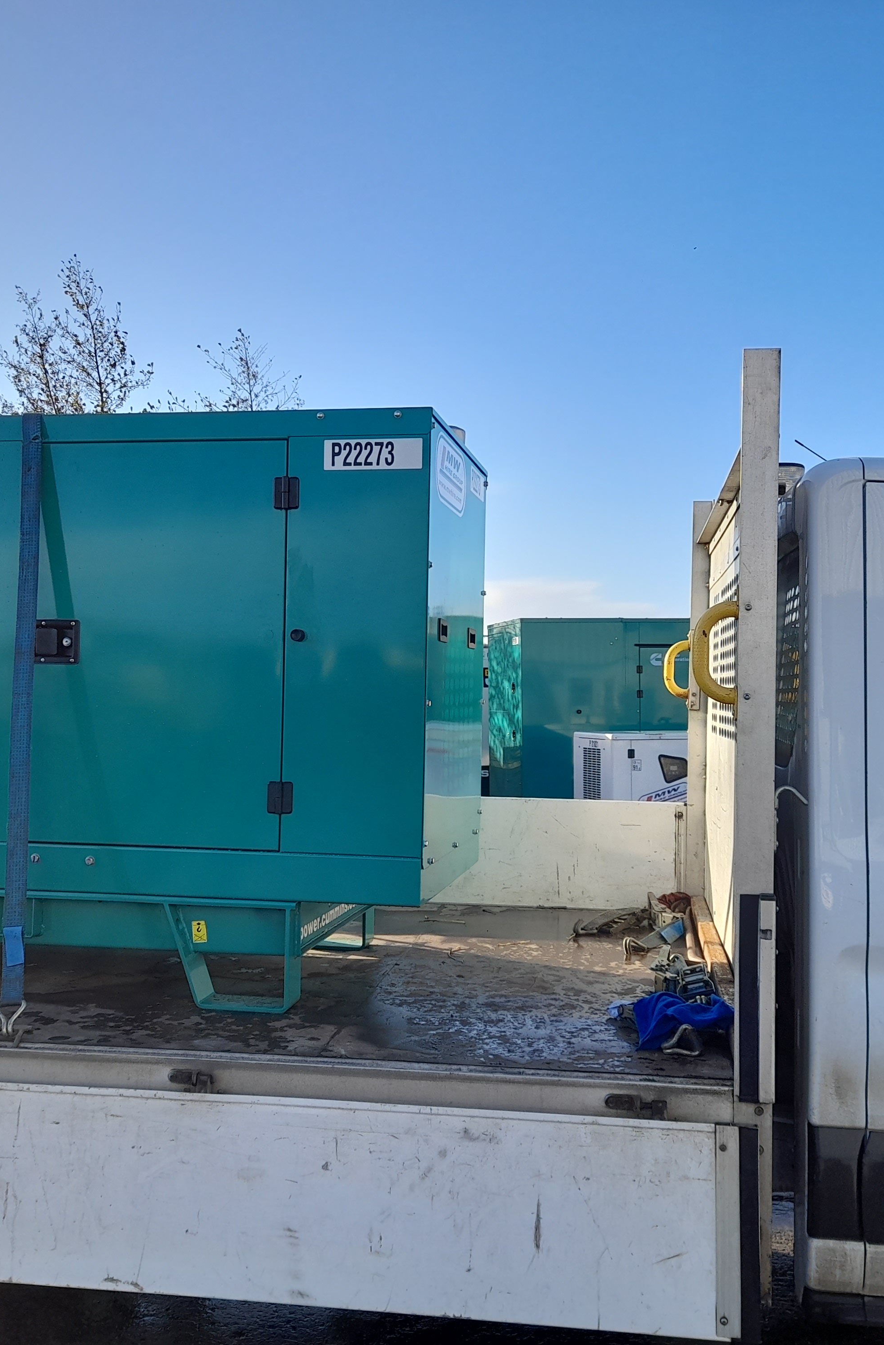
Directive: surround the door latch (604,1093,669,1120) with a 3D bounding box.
[{"bbox_3d":[0.383,0.859,2.566,0.125,0.044,0.035,1,-1,10],"label":"door latch"}]

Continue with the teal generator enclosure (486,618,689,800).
[{"bbox_3d":[2.300,0.770,10.450,3.670,2.300,1.070,0,-1,-11],"label":"teal generator enclosure"}]

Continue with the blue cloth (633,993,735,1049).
[{"bbox_3d":[0.541,0.775,2.887,0.222,0.085,0.205,1,-1,10],"label":"blue cloth"}]

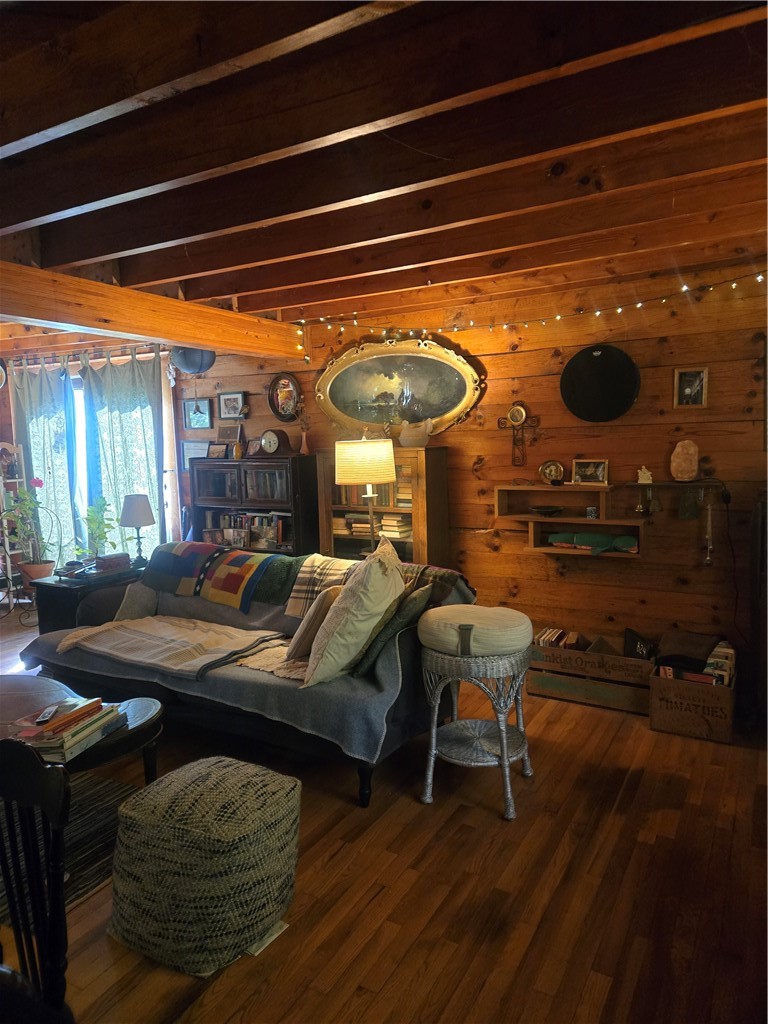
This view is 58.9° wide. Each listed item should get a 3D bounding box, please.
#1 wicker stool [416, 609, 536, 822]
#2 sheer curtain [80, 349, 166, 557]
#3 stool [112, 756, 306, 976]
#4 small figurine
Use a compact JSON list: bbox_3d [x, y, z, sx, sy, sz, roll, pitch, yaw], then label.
[{"bbox_3d":[0.380,0.774,2.727,0.451,0.693,0.451,-2,6,0],"label":"wicker stool"},{"bbox_3d":[-2.036,-0.172,5.372,0.945,2.135,0.105,1,7,29],"label":"sheer curtain"},{"bbox_3d":[-0.515,1.020,2.015,0.395,0.400,0.370,1,7,29],"label":"stool"},{"bbox_3d":[0.189,-0.486,4.194,0.190,0.180,0.170,2,7,30],"label":"small figurine"}]

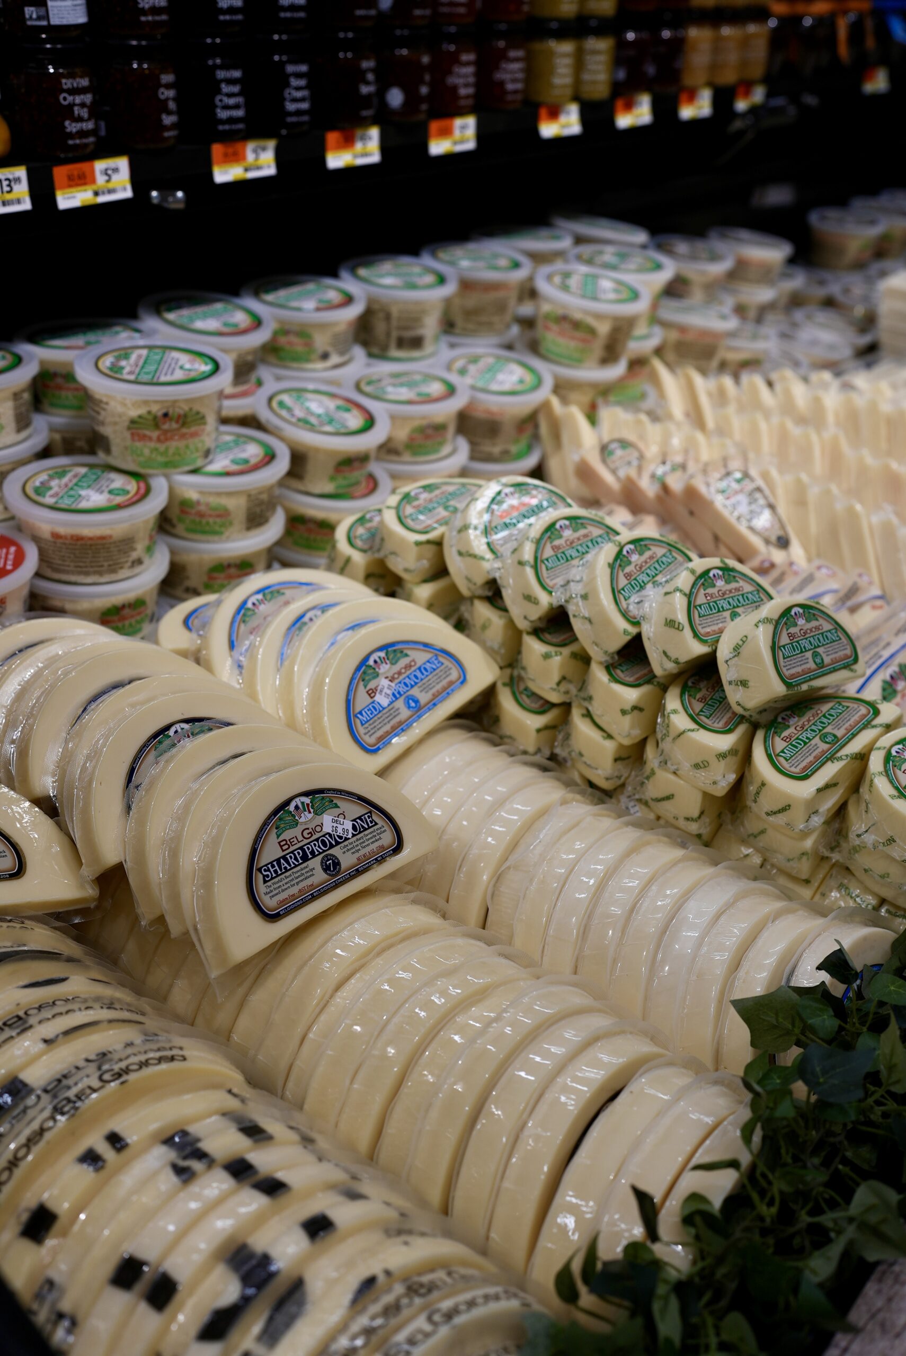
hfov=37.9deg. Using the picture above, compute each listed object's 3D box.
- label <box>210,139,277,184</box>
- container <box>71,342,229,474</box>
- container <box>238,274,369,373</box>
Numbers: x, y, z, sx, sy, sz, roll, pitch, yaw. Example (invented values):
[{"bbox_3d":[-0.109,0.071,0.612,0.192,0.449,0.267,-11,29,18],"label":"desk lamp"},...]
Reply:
[{"bbox_3d":[-0.175,-0.437,1.114,0.002,0.032,0.066,19,34,40],"label":"label"},{"bbox_3d":[-0.225,-0.206,1.009,0.117,0.072,0.117,3,31,-2],"label":"container"},{"bbox_3d":[-0.140,-0.330,1.232,0.117,0.058,0.117,3,32,-2],"label":"container"}]

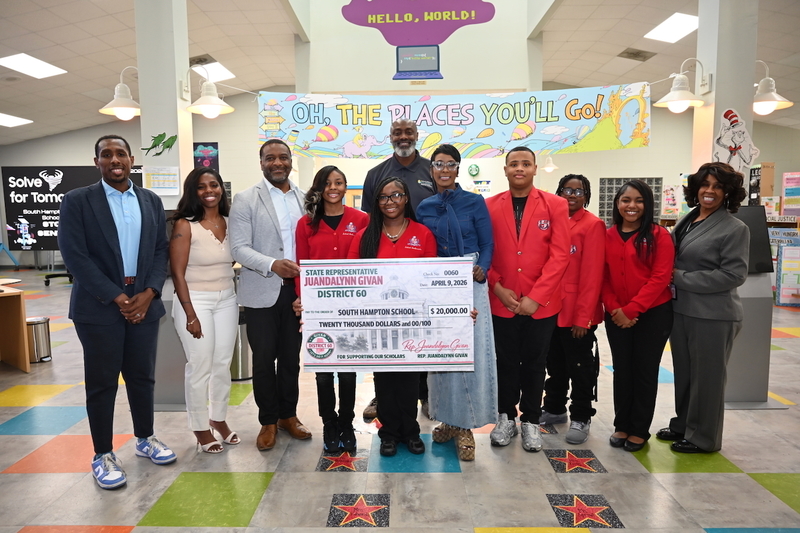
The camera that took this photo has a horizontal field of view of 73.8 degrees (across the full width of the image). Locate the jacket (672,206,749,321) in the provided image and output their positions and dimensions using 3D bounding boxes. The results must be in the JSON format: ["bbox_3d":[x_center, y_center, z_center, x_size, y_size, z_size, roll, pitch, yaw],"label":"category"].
[{"bbox_3d":[1.748,-0.012,3.055,0.340,0.650,0.430,-3,6,-30],"label":"jacket"}]

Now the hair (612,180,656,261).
[{"bbox_3d":[1.315,-0.258,2.990,0.240,0.440,0.250,2,6,24],"label":"hair"}]

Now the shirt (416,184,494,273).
[{"bbox_3d":[0.301,-0.190,2.893,0.420,0.510,0.280,0,5,5],"label":"shirt"}]

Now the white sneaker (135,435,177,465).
[{"bbox_3d":[-1.340,0.991,2.930,0.295,0.120,0.112,3,6,30],"label":"white sneaker"}]

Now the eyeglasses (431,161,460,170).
[{"bbox_3d":[0.236,-0.536,2.830,0.143,0.052,0.130,0,5,5],"label":"eyeglasses"}]

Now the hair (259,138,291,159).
[{"bbox_3d":[-0.728,-0.671,3.119,0.180,0.140,0.200,-1,6,-11],"label":"hair"}]

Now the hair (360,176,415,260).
[{"bbox_3d":[-0.075,-0.256,2.969,0.300,0.480,0.260,0,5,0],"label":"hair"}]

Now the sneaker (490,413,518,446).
[{"bbox_3d":[0.611,0.916,3.079,0.110,0.130,0.295,3,6,27],"label":"sneaker"}]

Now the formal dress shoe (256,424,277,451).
[{"bbox_3d":[-0.757,0.934,3.045,0.105,0.110,0.295,-1,5,-7],"label":"formal dress shoe"}]

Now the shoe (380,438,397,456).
[{"bbox_3d":[-0.051,1.009,3.119,0.094,0.100,0.250,0,6,6],"label":"shoe"}]

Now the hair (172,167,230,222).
[{"bbox_3d":[-1.153,-0.412,3.069,0.340,0.320,0.250,-2,6,-17],"label":"hair"}]

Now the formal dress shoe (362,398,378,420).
[{"bbox_3d":[-0.127,0.927,3.556,0.115,0.125,0.300,1,6,15],"label":"formal dress shoe"}]

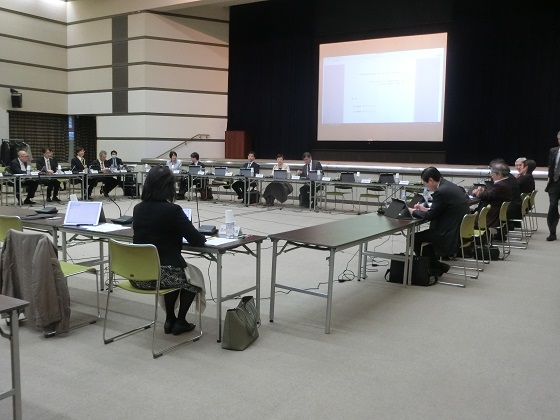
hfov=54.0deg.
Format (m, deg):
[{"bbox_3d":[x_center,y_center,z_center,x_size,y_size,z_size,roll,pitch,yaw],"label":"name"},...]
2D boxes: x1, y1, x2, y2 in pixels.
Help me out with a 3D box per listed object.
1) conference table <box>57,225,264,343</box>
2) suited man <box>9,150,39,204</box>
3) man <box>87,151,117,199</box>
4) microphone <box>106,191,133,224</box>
[{"bbox_3d":[-1.040,0.536,4.687,1.800,0.700,0.600,5,7,31],"label":"conference table"},{"bbox_3d":[-6.122,-0.778,13.125,0.770,1.245,0.520,5,8,34],"label":"suited man"},{"bbox_3d":[-4.850,-0.988,15.108,0.770,1.280,0.520,5,8,34],"label":"man"},{"bbox_3d":[-1.501,-0.036,5.117,0.155,0.300,0.250,5,7,32],"label":"microphone"}]

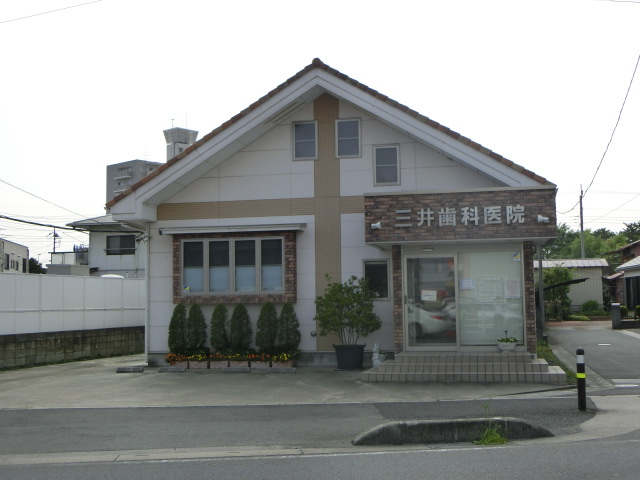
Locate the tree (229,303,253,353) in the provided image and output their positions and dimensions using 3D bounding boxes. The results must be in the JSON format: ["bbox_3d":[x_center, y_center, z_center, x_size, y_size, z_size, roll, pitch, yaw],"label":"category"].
[{"bbox_3d":[-1.855,2.081,19.470,0.574,1.234,0.540,-2,-4,12],"label":"tree"}]

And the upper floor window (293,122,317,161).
[{"bbox_3d":[-0.361,-2.384,20.035,0.617,0.974,0.100,-2,-4,12],"label":"upper floor window"}]

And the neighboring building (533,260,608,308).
[{"bbox_3d":[15.835,3.325,54.473,5.600,3.800,4.500,-2,-4,10],"label":"neighboring building"}]

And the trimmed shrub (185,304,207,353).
[{"bbox_3d":[-2.921,2.159,19.797,0.464,1.297,0.464,-2,-4,12],"label":"trimmed shrub"}]

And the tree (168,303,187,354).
[{"bbox_3d":[-3.379,2.116,19.793,0.480,1.254,0.460,-2,-4,12],"label":"tree"}]

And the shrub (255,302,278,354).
[{"bbox_3d":[-1.256,2.097,19.439,0.526,1.297,0.526,-1,-4,0],"label":"shrub"}]

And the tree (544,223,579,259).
[{"bbox_3d":[21.770,2.569,75.000,4.200,8.200,4.000,-2,-4,10],"label":"tree"}]

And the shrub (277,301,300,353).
[{"bbox_3d":[-0.714,2.091,19.330,0.546,1.278,0.546,-1,-4,0],"label":"shrub"}]

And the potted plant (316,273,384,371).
[{"bbox_3d":[0.630,1.851,18.595,1.543,2.113,1.400,-2,-4,12],"label":"potted plant"}]

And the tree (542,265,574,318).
[{"bbox_3d":[14.620,3.203,51.000,2.084,3.525,2.084,-2,-4,12],"label":"tree"}]

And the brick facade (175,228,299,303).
[{"bbox_3d":[-2.044,0.676,19.940,3.031,1.706,0.250,-2,-4,12],"label":"brick facade"}]

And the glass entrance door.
[{"bbox_3d":[2.413,1.362,18.075,1.093,2.058,0.080,-2,-4,12],"label":"glass entrance door"}]

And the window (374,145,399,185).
[{"bbox_3d":[1.574,-1.759,19.576,0.633,1.009,0.100,-2,-4,12],"label":"window"}]

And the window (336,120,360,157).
[{"bbox_3d":[0.670,-2.424,19.818,0.621,0.976,0.100,-2,-4,12],"label":"window"}]

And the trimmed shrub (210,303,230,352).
[{"bbox_3d":[-2.365,2.140,19.673,0.449,1.277,0.449,-2,-4,12],"label":"trimmed shrub"}]

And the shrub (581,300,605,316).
[{"bbox_3d":[16.361,4.162,50.000,1.532,1.052,1.400,-2,-4,10],"label":"shrub"}]

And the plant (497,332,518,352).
[{"bbox_3d":[3.943,2.166,17.450,0.440,0.388,0.396,-2,-4,12],"label":"plant"}]

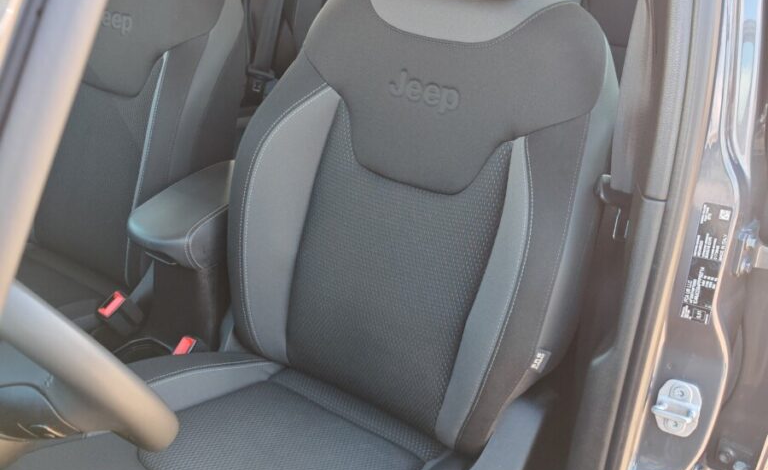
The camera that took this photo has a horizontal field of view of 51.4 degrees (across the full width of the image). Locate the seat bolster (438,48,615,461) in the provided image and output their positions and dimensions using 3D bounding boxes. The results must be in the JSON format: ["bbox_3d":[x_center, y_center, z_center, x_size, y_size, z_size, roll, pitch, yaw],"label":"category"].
[{"bbox_3d":[0.217,0.031,1.198,0.125,0.600,0.190,18,14,29],"label":"seat bolster"}]

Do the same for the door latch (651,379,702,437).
[{"bbox_3d":[0.395,0.235,1.079,0.052,0.076,0.033,12,32,21],"label":"door latch"}]

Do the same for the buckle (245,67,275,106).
[{"bbox_3d":[-0.362,-0.423,2.301,0.075,0.105,0.035,18,34,29],"label":"buckle"}]

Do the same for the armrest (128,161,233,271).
[{"bbox_3d":[-0.289,-0.050,1.429,0.150,0.085,0.320,18,34,29],"label":"armrest"}]

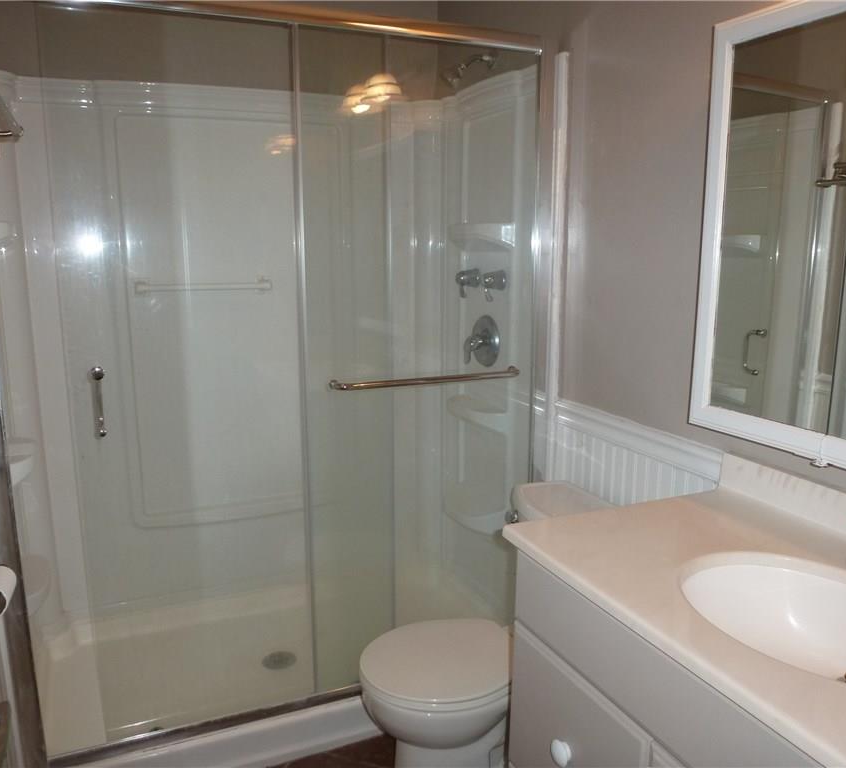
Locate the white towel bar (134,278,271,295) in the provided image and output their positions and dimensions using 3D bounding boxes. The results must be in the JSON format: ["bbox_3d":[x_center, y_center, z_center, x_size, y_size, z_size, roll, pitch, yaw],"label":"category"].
[{"bbox_3d":[-0.749,-0.337,2.456,0.457,0.047,0.068,-5,11,-23],"label":"white towel bar"}]

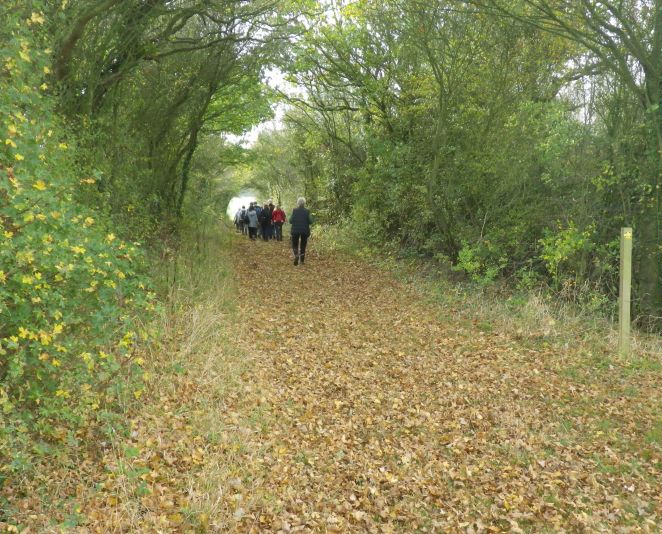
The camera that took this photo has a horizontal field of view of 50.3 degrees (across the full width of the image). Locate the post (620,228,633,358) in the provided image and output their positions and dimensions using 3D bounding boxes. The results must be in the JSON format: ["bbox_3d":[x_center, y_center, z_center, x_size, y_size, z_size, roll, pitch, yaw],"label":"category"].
[{"bbox_3d":[2.855,0.239,6.830,0.078,1.250,0.078,-1,5,1],"label":"post"}]

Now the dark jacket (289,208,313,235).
[{"bbox_3d":[-0.746,-1.137,17.250,0.580,0.680,0.350,-1,5,-5],"label":"dark jacket"}]

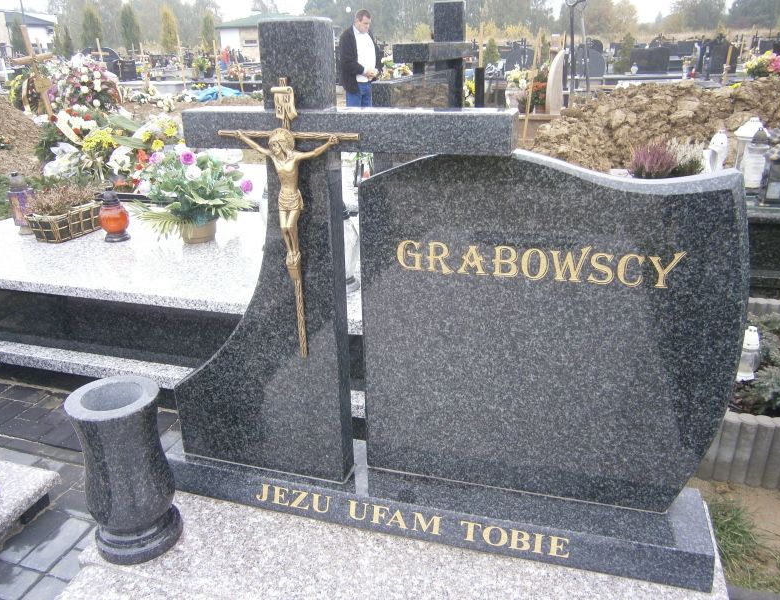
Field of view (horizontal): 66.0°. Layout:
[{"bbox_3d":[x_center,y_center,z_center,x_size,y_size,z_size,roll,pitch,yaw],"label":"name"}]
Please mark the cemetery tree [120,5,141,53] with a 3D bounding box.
[{"bbox_3d":[-13.200,-13.298,30.743,1.000,3.600,1.000,-10,25,-19],"label":"cemetery tree"}]

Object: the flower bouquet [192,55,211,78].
[{"bbox_3d":[-5.052,-6.258,16.104,0.530,0.700,0.500,-1,22,0],"label":"flower bouquet"}]

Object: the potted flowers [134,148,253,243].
[{"bbox_3d":[-0.940,-0.479,2.819,0.520,0.410,0.440,-9,24,-17],"label":"potted flowers"}]

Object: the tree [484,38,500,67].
[{"bbox_3d":[4.201,-9.969,24.747,0.660,1.450,0.660,2,23,9],"label":"tree"}]

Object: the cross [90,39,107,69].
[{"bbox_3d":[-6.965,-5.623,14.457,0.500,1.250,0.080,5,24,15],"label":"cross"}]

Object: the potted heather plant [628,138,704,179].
[{"bbox_3d":[1.467,-0.714,3.198,0.420,0.270,0.300,5,23,15],"label":"potted heather plant"}]

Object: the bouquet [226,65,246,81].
[{"bbox_3d":[-4.188,-6.176,16.395,0.520,0.420,0.440,-7,24,-12],"label":"bouquet"}]

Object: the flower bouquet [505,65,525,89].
[{"bbox_3d":[1.792,-3.217,8.649,0.320,0.380,0.300,-1,22,0],"label":"flower bouquet"}]

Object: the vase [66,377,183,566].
[{"bbox_3d":[-0.565,0.363,1.295,0.182,0.356,0.182,5,23,15],"label":"vase"}]

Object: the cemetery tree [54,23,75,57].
[{"bbox_3d":[-12.063,-9.112,22.372,0.850,2.450,0.850,-12,25,-24],"label":"cemetery tree"}]

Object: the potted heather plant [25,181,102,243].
[{"bbox_3d":[-1.602,-0.442,2.986,0.190,0.240,0.330,6,24,16],"label":"potted heather plant"}]

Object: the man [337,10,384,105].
[{"bbox_3d":[-0.290,-2.110,6.402,0.380,1.780,0.560,20,30,41],"label":"man"}]

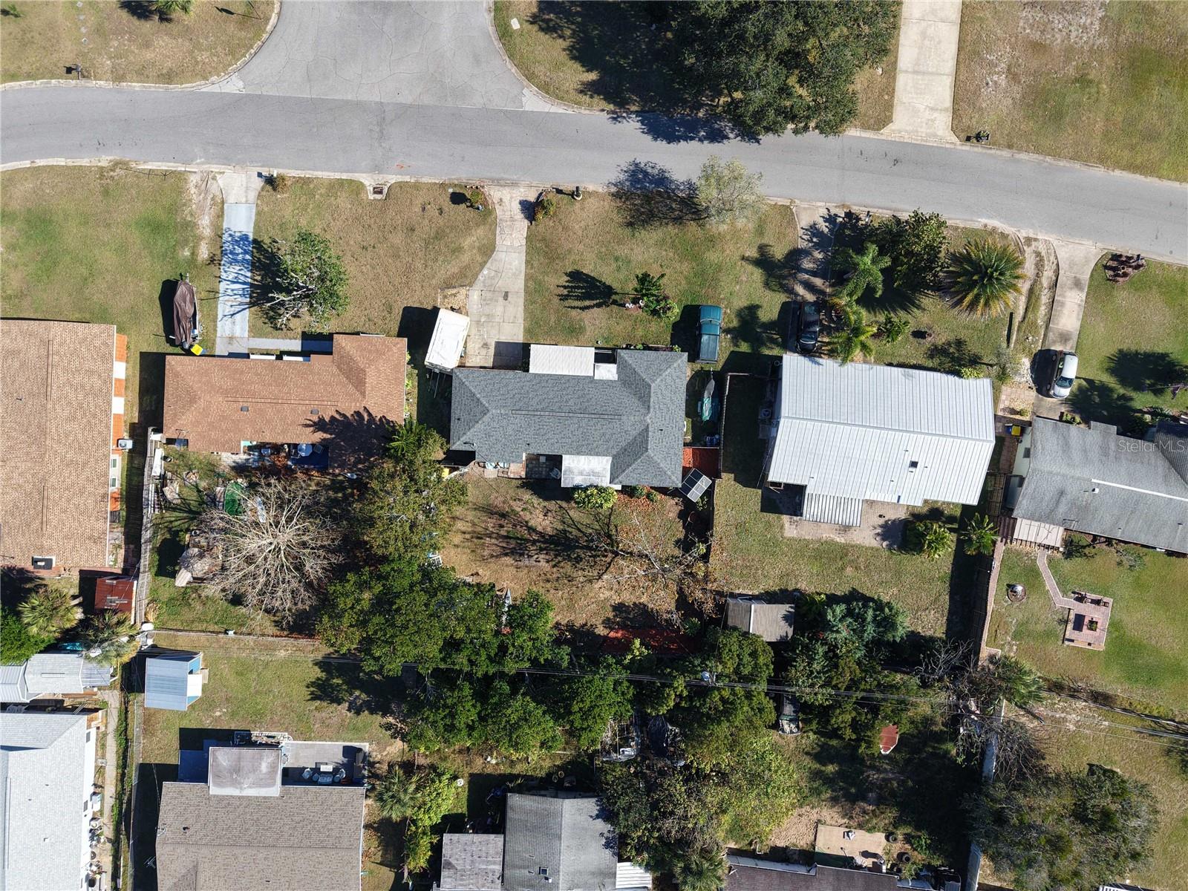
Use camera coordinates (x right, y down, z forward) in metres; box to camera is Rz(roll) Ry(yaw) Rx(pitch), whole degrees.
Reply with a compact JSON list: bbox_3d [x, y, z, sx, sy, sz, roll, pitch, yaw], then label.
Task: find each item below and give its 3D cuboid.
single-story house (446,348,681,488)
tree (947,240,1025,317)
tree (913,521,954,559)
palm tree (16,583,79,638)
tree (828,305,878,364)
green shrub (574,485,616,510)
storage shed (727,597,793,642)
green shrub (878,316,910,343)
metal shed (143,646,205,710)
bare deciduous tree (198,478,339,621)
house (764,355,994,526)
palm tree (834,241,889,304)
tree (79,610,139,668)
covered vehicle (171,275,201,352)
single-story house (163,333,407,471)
[{"bbox_3d":[-2.270,-2.700,72.750,20.500,4.000,11.850,3,90,0],"label":"single-story house"},{"bbox_3d":[33.400,-14.240,71.900,6.600,5.600,6.500,0,90,0],"label":"tree"},{"bbox_3d":[29.980,8.350,73.300,3.500,2.700,3.500,0,90,0],"label":"tree"},{"bbox_3d":[-46.400,14.000,71.800,5.300,5.800,4.800,0,90,0],"label":"palm tree"},{"bbox_3d":[20.794,-8.946,68.085,3.960,5.900,4.780,2,90,-2],"label":"tree"},{"bbox_3d":[0.106,4.393,69.339,3.660,2.200,2.020,0,90,-2],"label":"green shrub"},{"bbox_3d":[13.894,14.747,69.641,5.710,2.700,3.190,2,90,-2],"label":"storage shed"},{"bbox_3d":[26.900,-10.400,74.000,2.800,1.400,2.400,0,90,0],"label":"green shrub"},{"bbox_3d":[-37.430,20.970,73.400,3.660,2.700,4.260,4,90,0],"label":"metal shed"},{"bbox_3d":[-24.673,7.919,65.023,10.650,9.200,10.650,0,90,-2],"label":"bare deciduous tree"},{"bbox_3d":[23.663,0.147,69.056,17.730,4.300,13.530,7,90,-2],"label":"house"},{"bbox_3d":[21.669,-14.018,68.424,4.520,5.300,4.970,0,90,-2],"label":"palm tree"},{"bbox_3d":[-41.750,16.660,72.200,5.100,5.200,4.900,0,90,0],"label":"tree"},{"bbox_3d":[-33.622,-11.034,68.169,2.000,2.000,6.300,1,90,-2],"label":"covered vehicle"},{"bbox_3d":[-25.130,-3.637,67.516,19.340,4.000,11.050,2,90,-2],"label":"single-story house"}]

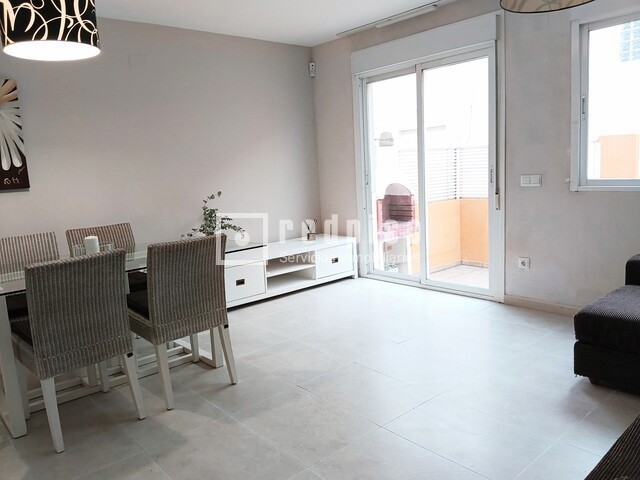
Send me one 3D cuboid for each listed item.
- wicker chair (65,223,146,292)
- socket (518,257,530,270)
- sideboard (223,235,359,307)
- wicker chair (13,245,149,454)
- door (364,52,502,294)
[{"bbox_3d":[-1.411,0.369,3.387,0.435,0.900,0.555,-11,12,-40],"label":"wicker chair"},{"bbox_3d":[1.662,0.192,3.916,0.018,0.086,0.083,-11,12,-40],"label":"socket"},{"bbox_3d":[-0.445,0.303,4.899,1.815,0.450,0.500,-10,11,-40],"label":"sideboard"},{"bbox_3d":[-1.263,0.503,2.481,0.435,0.897,0.555,-11,12,-40],"label":"wicker chair"},{"bbox_3d":[0.994,-0.573,4.545,0.090,2.081,1.500,-10,11,-40],"label":"door"}]

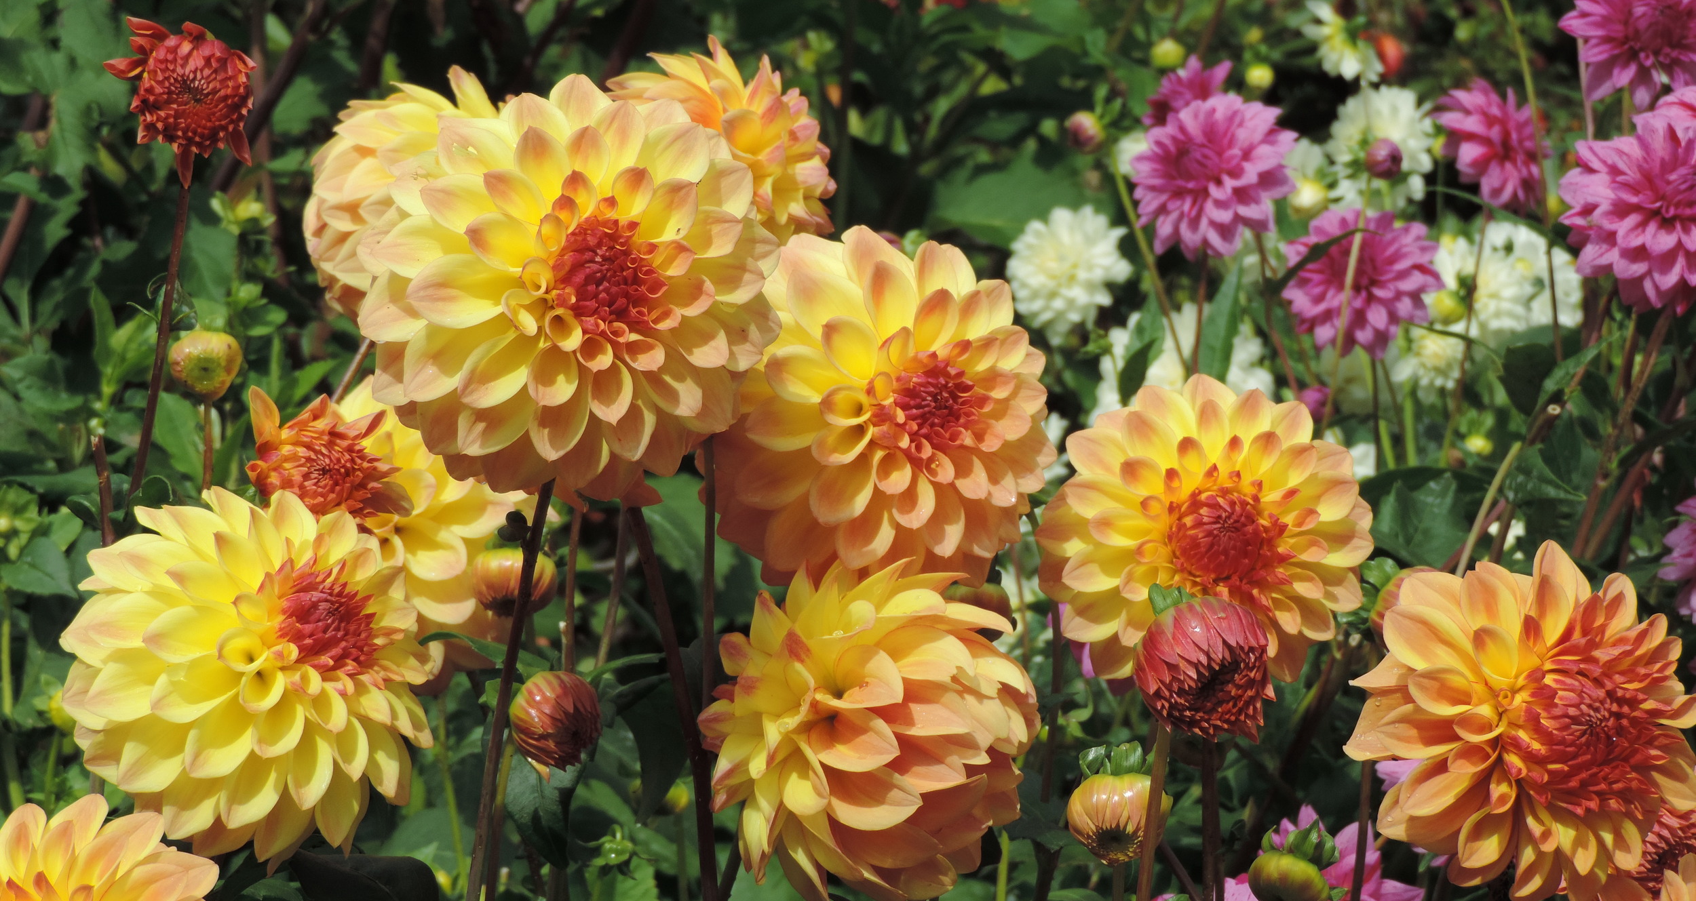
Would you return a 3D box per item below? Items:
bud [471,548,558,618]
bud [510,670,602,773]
[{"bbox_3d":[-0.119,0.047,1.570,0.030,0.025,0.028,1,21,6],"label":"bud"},{"bbox_3d":[-0.106,0.098,1.600,0.034,0.036,0.034,0,14,0],"label":"bud"}]

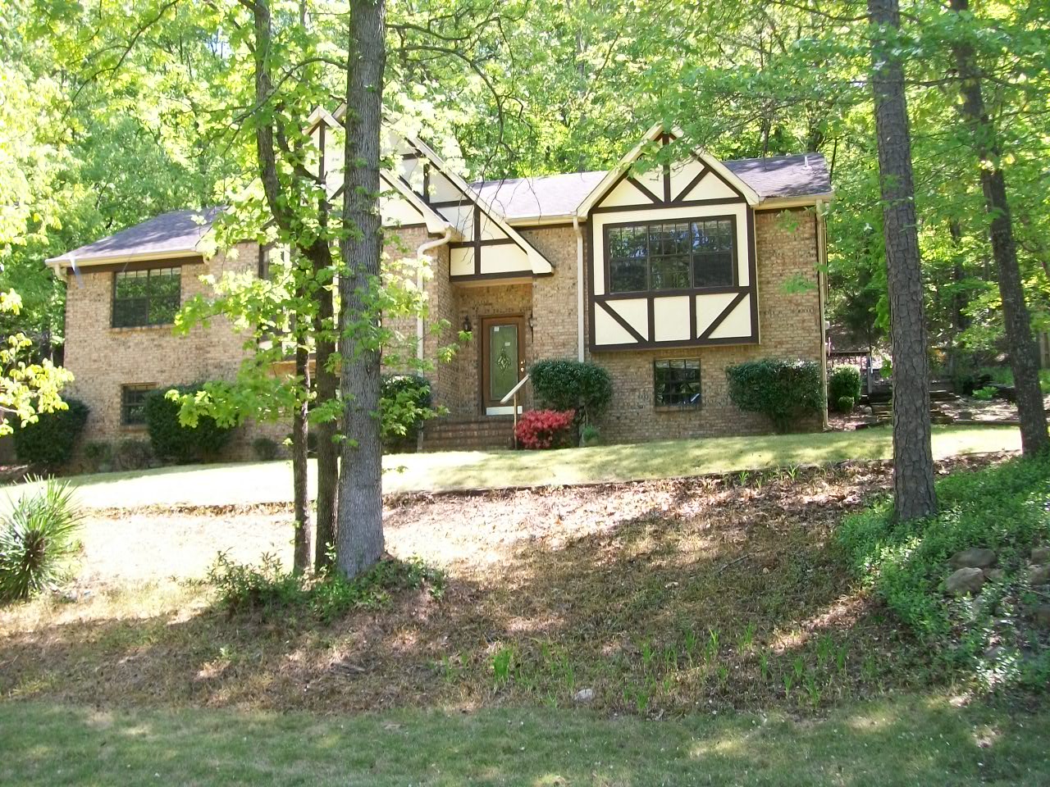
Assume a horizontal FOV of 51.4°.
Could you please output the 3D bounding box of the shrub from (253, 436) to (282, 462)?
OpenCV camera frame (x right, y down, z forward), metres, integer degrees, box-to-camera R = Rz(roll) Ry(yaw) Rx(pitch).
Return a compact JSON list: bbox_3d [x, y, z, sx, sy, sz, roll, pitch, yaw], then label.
[{"bbox_3d":[-5.275,1.132,22.326,0.570,0.503,0.542,-2,-7,14],"label":"shrub"}]

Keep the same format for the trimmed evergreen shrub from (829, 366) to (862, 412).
[{"bbox_3d":[6.890,-0.097,23.489,0.706,0.988,0.706,-2,-7,14],"label":"trimmed evergreen shrub"}]

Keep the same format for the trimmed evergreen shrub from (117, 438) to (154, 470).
[{"bbox_3d":[-8.532,1.334,23.835,0.824,0.716,0.741,-2,-7,14],"label":"trimmed evergreen shrub"}]

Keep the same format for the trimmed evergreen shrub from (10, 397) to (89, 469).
[{"bbox_3d":[-10.669,0.913,24.550,1.734,1.586,1.647,-2,-7,14],"label":"trimmed evergreen shrub"}]

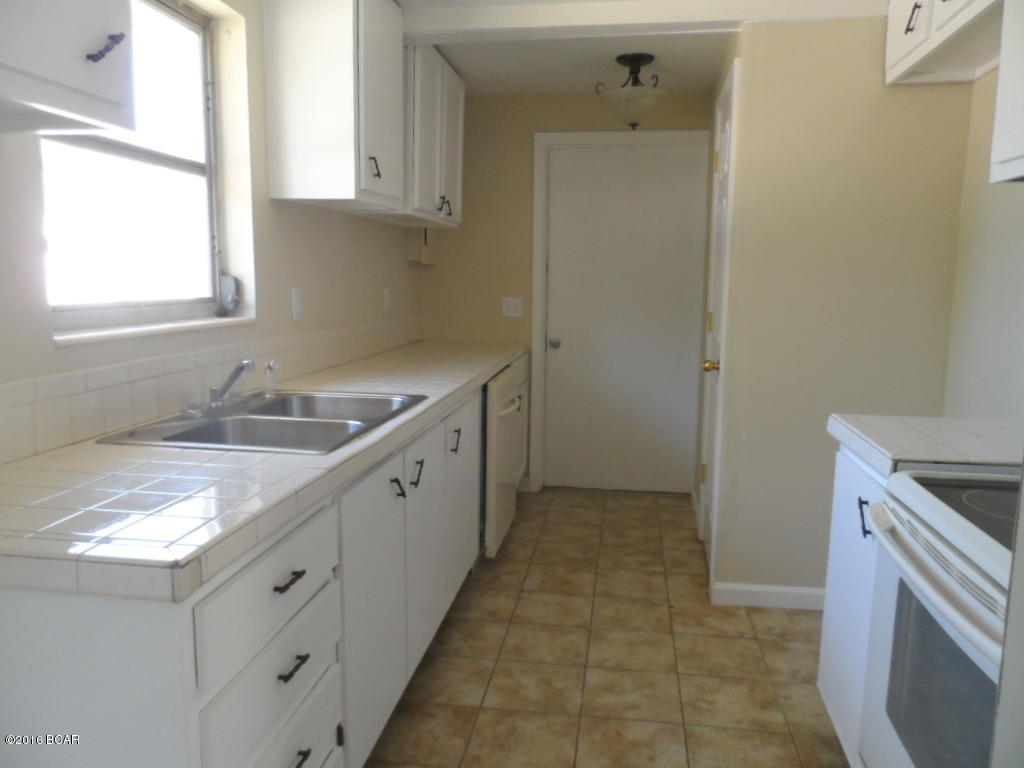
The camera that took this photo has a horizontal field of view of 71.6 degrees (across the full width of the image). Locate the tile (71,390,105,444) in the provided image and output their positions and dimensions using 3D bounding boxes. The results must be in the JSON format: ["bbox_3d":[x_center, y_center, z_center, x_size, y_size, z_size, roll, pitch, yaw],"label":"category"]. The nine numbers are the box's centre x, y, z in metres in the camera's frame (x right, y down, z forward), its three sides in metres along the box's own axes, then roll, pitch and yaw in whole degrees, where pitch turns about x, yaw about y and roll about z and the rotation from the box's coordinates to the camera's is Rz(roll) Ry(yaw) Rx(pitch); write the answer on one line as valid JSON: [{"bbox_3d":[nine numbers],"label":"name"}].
[{"bbox_3d":[-1.055,0.077,1.760,0.008,0.108,0.108,1,9,9],"label":"tile"}]

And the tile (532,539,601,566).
[{"bbox_3d":[0.264,0.825,3.445,0.305,0.010,0.281,1,8,9],"label":"tile"}]

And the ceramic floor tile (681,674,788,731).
[{"bbox_3d":[0.685,1.005,2.227,0.302,0.010,0.285,1,9,9],"label":"ceramic floor tile"}]

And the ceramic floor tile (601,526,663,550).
[{"bbox_3d":[0.606,0.785,3.623,0.302,0.010,0.285,1,9,9],"label":"ceramic floor tile"}]

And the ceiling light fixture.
[{"bbox_3d":[0.584,-1.408,3.464,0.335,0.330,0.335,2,8,9],"label":"ceiling light fixture"}]

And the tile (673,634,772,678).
[{"bbox_3d":[0.731,0.962,2.504,0.305,0.010,0.281,1,8,9],"label":"tile"}]

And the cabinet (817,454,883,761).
[{"bbox_3d":[1.240,0.628,1.995,0.550,0.810,0.460,2,8,9],"label":"cabinet"}]

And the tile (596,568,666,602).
[{"bbox_3d":[0.517,0.877,3.088,0.305,0.010,0.281,1,8,9],"label":"tile"}]

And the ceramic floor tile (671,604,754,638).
[{"bbox_3d":[0.774,0.920,2.766,0.302,0.010,0.285,1,9,9],"label":"ceramic floor tile"}]

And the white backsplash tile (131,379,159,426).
[{"bbox_3d":[-0.991,0.045,1.923,0.008,0.112,0.108,2,8,9],"label":"white backsplash tile"}]

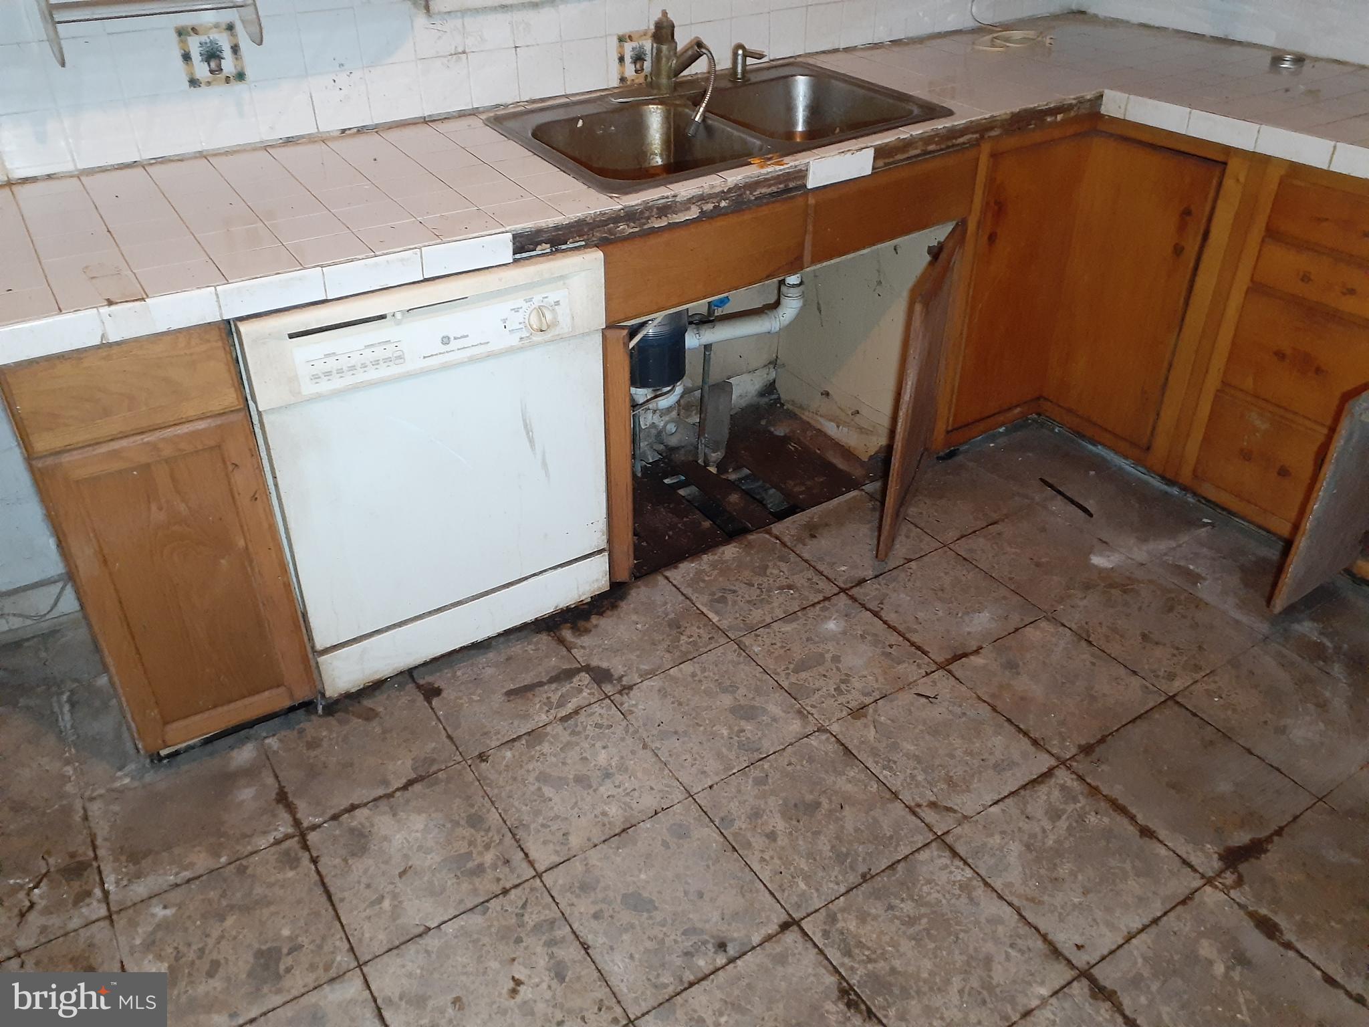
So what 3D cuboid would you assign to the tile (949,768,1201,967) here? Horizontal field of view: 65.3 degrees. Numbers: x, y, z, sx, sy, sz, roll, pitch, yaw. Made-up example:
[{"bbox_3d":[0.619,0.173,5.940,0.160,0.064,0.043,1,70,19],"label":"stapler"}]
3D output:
[{"bbox_3d":[0.618,0.554,1.707,0.287,0.010,0.289,-21,38,-25],"label":"tile"}]

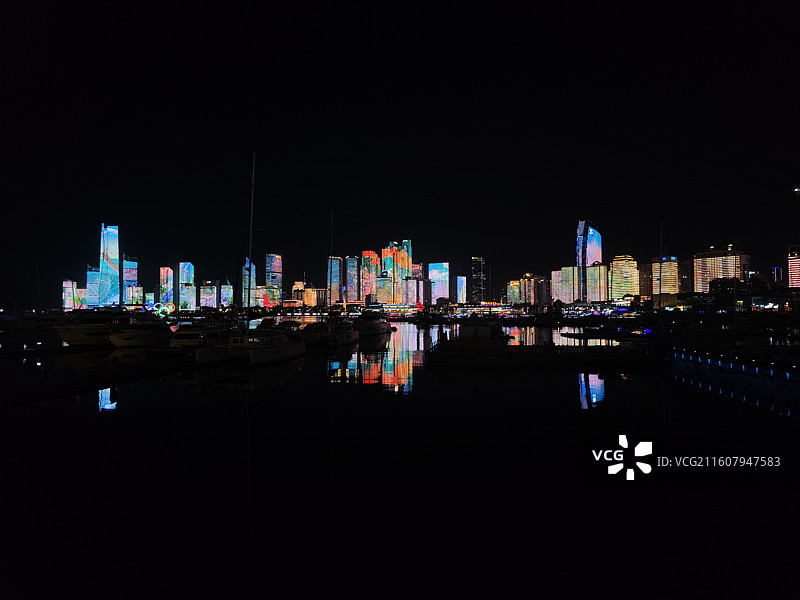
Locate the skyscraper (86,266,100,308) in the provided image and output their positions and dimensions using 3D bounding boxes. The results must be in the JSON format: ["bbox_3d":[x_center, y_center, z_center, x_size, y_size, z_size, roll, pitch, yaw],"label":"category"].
[{"bbox_3d":[-1245.200,-42.900,2170.000,48.000,191.900,44.000,1,-2,-22],"label":"skyscraper"}]

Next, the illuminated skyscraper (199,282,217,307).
[{"bbox_3d":[-650.200,-6.800,1800.000,48.000,98.200,36.000,0,-2,-16],"label":"illuminated skyscraper"}]

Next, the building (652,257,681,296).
[{"bbox_3d":[525.842,-30.468,1048.342,40.000,107.038,36.000,0,-2,2],"label":"building"}]

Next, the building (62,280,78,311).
[{"bbox_3d":[-1301.900,-12.800,2100.000,42.000,128.400,36.000,1,-2,-23],"label":"building"}]

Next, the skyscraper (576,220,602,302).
[{"bbox_3d":[510.649,-88.219,1426.188,50.000,246.094,50.000,0,-2,-8],"label":"skyscraper"}]

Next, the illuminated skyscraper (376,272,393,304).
[{"bbox_3d":[-43.700,-22.600,1500.000,42.000,110.100,35.000,0,-2,-2],"label":"illuminated skyscraper"}]

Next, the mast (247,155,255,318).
[{"bbox_3d":[-13.501,-5.373,48.000,0.300,15.800,0.300,2,-2,12],"label":"mast"}]

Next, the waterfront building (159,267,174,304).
[{"bbox_3d":[-825.361,-29.628,1877.300,40.000,174.284,38.000,0,-2,-3],"label":"waterfront building"}]

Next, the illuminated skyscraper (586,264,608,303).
[{"bbox_3d":[438.822,-25.597,1178.350,38.000,106.488,32.000,-2,-2,38],"label":"illuminated skyscraper"}]

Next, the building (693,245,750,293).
[{"bbox_3d":[441.600,-35.000,730.000,62.000,76.900,27.000,-1,-2,36],"label":"building"}]

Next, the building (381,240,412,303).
[{"bbox_3d":[-7.152,-69.507,1676.422,85.000,230.923,50.000,-1,-2,8],"label":"building"}]

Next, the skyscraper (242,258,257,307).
[{"bbox_3d":[-523.800,-51.300,1850.000,40.000,189.700,38.000,0,-2,-13],"label":"skyscraper"}]

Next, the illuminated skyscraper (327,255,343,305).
[{"bbox_3d":[-203.300,-48.900,1650.000,42.000,172.300,38.000,0,-2,-5],"label":"illuminated skyscraper"}]

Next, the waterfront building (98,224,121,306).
[{"bbox_3d":[-1173.100,-129.400,2150.000,62.000,360.000,55.000,1,-2,-22],"label":"waterfront building"}]

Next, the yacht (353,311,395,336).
[{"bbox_3d":[-6.299,5.483,124.000,4.900,5.900,16.000,-1,-2,14],"label":"yacht"}]

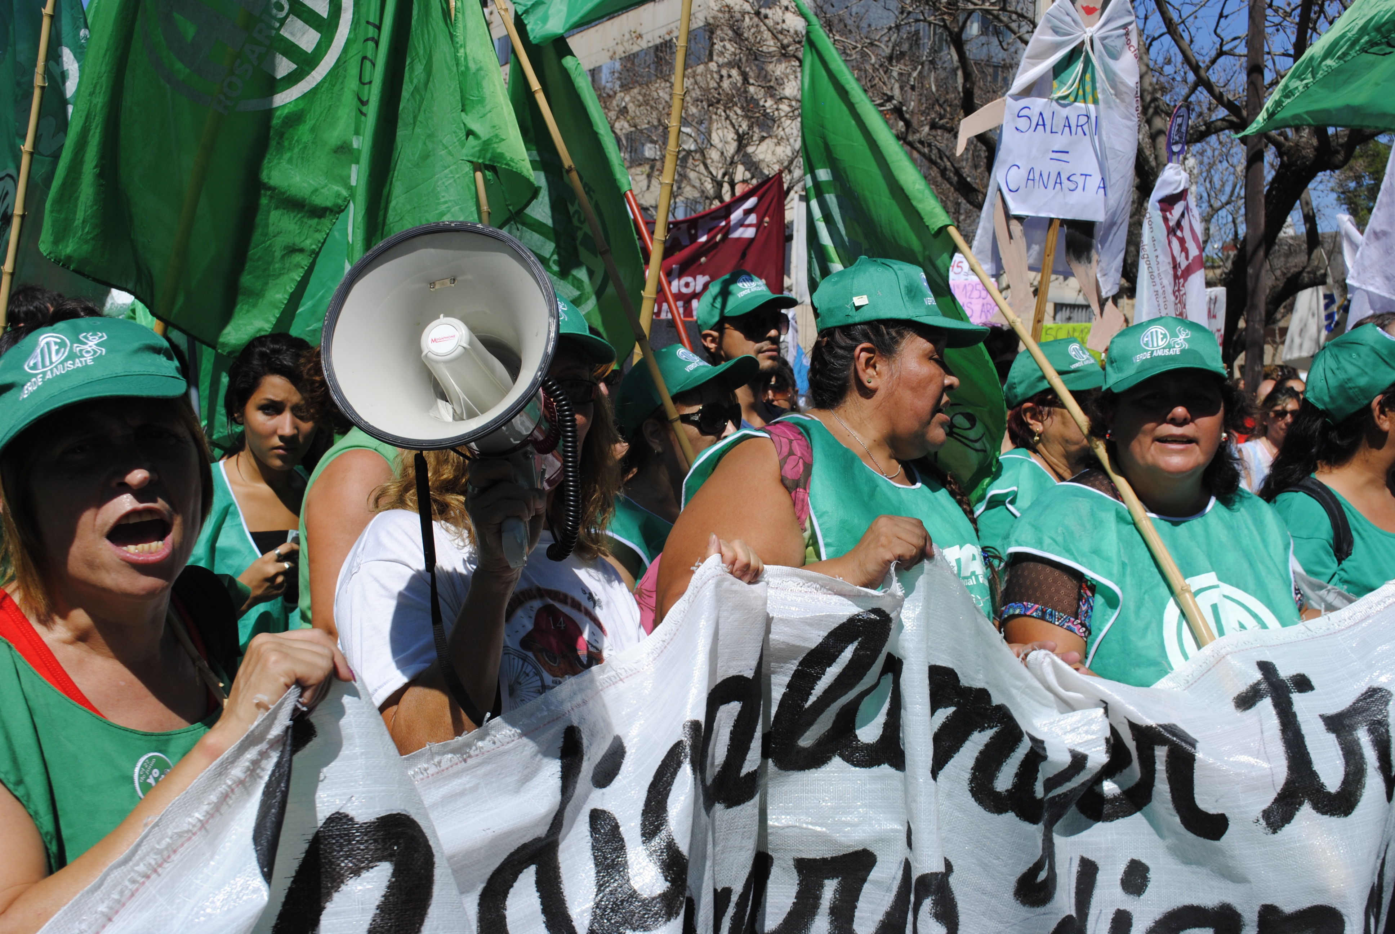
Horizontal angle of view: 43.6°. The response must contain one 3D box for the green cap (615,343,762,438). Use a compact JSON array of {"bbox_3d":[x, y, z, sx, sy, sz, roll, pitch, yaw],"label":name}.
[{"bbox_3d":[-0.021,-0.123,2.850,0.260,0.130,0.180,-22,-12,35],"label":"green cap"}]

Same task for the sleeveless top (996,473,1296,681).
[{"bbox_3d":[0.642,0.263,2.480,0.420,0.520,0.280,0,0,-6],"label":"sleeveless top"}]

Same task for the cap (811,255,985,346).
[{"bbox_3d":[0.272,-0.223,2.370,0.250,0.125,0.180,1,1,-5],"label":"cap"}]

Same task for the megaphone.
[{"bbox_3d":[-0.204,-0.053,1.717,0.220,0.260,0.330,-7,-18,8],"label":"megaphone"}]

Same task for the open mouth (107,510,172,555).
[{"bbox_3d":[-0.459,0.054,1.440,0.053,0.036,0.030,-9,-3,-39],"label":"open mouth"}]

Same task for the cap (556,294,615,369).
[{"bbox_3d":[-0.200,-0.161,1.970,0.180,0.125,0.260,-1,0,-26],"label":"cap"}]

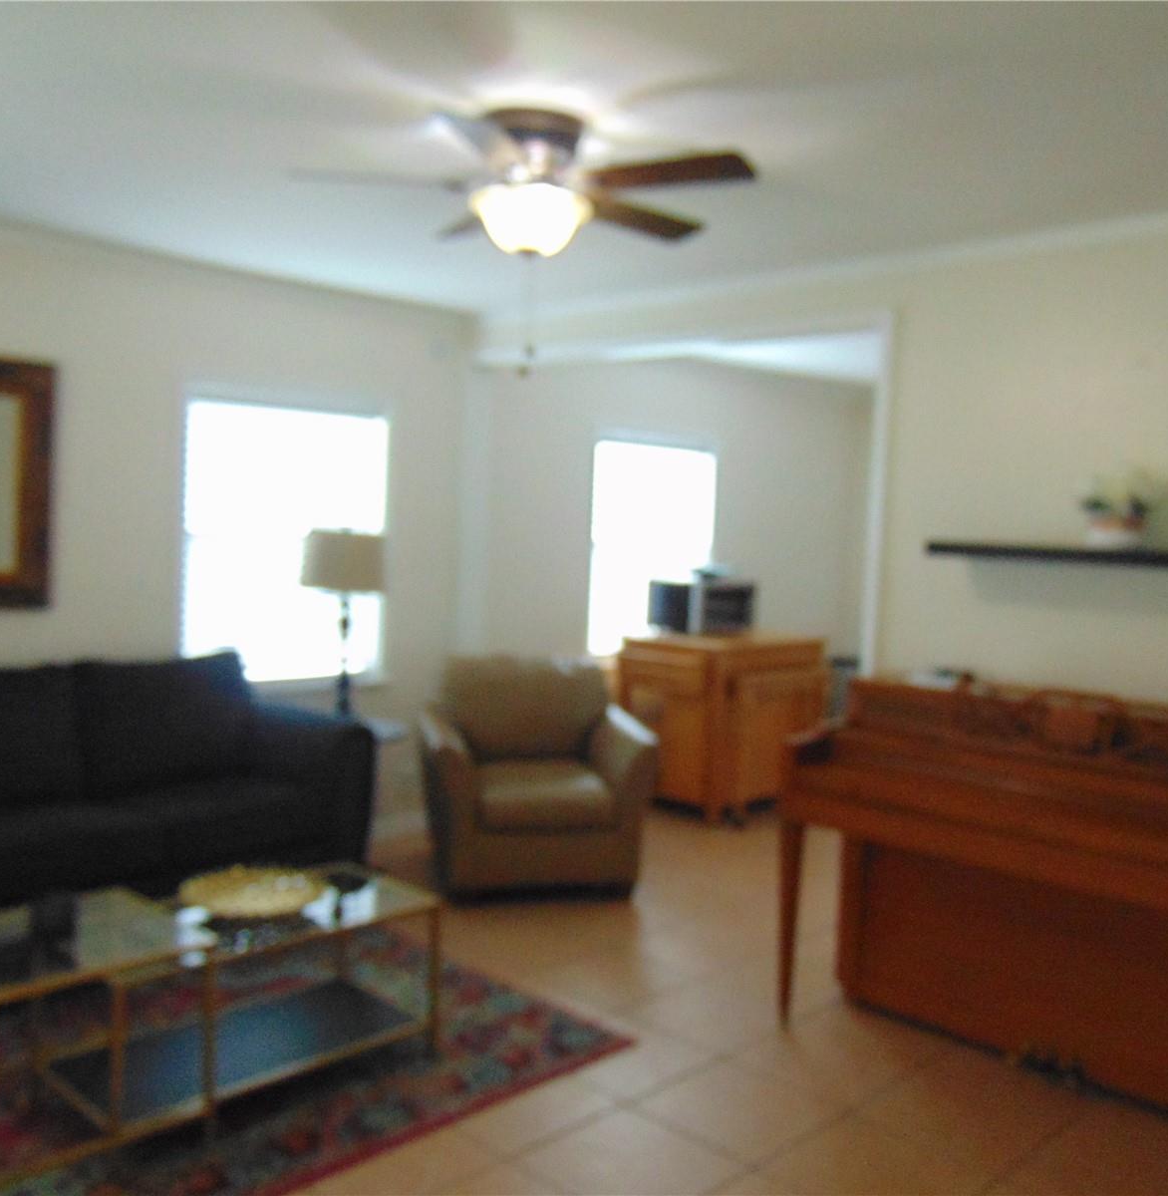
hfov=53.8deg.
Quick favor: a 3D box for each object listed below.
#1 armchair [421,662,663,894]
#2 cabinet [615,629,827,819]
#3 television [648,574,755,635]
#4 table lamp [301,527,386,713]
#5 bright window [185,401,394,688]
[{"bbox_3d":[-0.242,0.760,5.085,0.910,0.900,0.900,2,4,-14],"label":"armchair"},{"bbox_3d":[0.806,0.694,6.657,0.655,0.913,1.076,6,5,41],"label":"cabinet"},{"bbox_3d":[0.710,0.035,6.973,0.391,0.304,0.482,6,5,44],"label":"television"},{"bbox_3d":[-0.999,0.122,4.783,0.340,0.828,0.340,2,4,0],"label":"table lamp"},{"bbox_3d":[-1.266,-0.223,4.963,0.100,1.150,0.944,6,5,44],"label":"bright window"}]

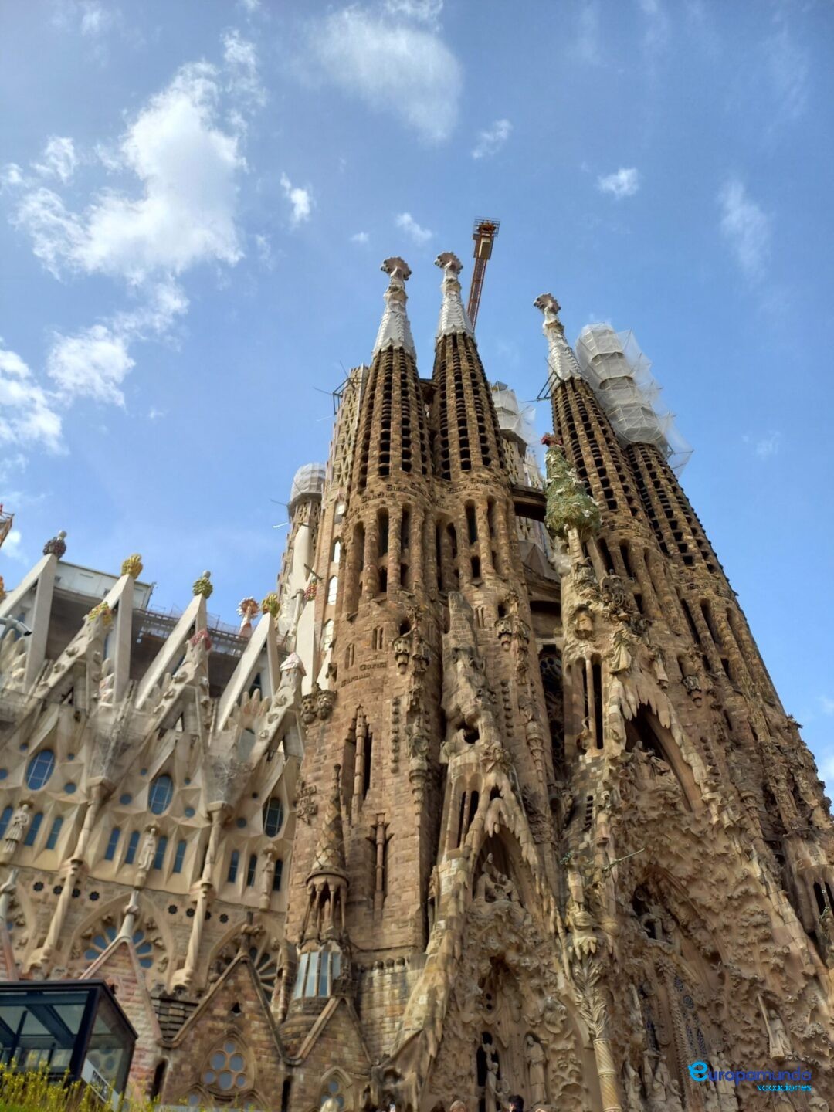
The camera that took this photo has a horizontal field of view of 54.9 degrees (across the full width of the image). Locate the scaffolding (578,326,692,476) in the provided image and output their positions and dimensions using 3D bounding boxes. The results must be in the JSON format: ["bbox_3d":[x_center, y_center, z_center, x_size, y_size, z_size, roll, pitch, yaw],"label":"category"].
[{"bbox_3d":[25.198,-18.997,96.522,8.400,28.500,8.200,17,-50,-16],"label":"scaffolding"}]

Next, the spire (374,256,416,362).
[{"bbox_3d":[-2.418,-27.705,88.674,4.300,25.300,4.300,17,-50,-16],"label":"spire"}]

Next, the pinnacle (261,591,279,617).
[{"bbox_3d":[-16.011,5.313,87.919,1.950,3.400,1.950,17,-51,-15],"label":"pinnacle"}]

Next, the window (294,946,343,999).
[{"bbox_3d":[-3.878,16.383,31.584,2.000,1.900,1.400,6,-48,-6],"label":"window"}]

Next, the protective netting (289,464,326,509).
[{"bbox_3d":[-18.231,-11.382,137.499,6.400,9.800,6.400,0,-48,0],"label":"protective netting"}]

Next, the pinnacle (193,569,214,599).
[{"bbox_3d":[-22.819,2.948,86.202,2.100,3.800,2.100,17,-51,-15],"label":"pinnacle"}]

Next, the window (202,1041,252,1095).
[{"bbox_3d":[-6.458,17.387,27.220,1.650,1.600,0.350,17,-50,-16],"label":"window"}]

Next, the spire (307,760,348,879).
[{"bbox_3d":[-3.750,11.749,35.531,1.700,5.700,1.700,0,-48,0],"label":"spire"}]

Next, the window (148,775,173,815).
[{"bbox_3d":[-16.641,15.486,52.217,1.500,2.950,0.350,17,-51,-15],"label":"window"}]

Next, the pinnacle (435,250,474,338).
[{"bbox_3d":[4.283,-32.165,98.323,4.400,25.200,4.400,17,-51,-15],"label":"pinnacle"}]

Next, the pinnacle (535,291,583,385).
[{"bbox_3d":[18.227,-27.466,101.477,4.300,25.300,4.300,17,-50,-16],"label":"pinnacle"}]

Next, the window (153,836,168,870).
[{"bbox_3d":[-15.839,18.348,49.603,0.580,2.250,0.300,17,-50,-16],"label":"window"}]

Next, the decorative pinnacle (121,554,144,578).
[{"bbox_3d":[-29.835,1.048,84.212,2.100,2.600,2.100,17,-50,-16],"label":"decorative pinnacle"}]

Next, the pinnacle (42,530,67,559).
[{"bbox_3d":[-36.703,-1.267,82.018,2.150,3.700,2.150,17,-51,-15],"label":"pinnacle"}]

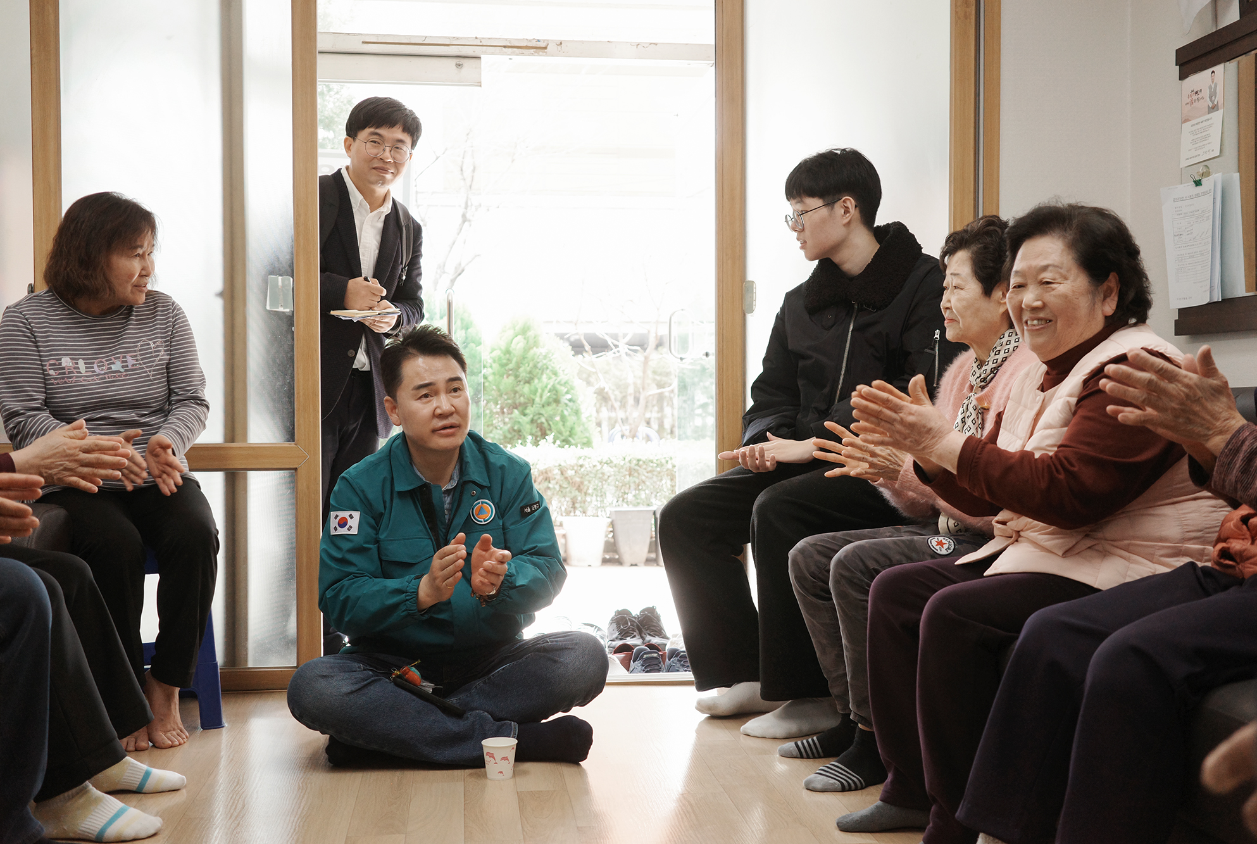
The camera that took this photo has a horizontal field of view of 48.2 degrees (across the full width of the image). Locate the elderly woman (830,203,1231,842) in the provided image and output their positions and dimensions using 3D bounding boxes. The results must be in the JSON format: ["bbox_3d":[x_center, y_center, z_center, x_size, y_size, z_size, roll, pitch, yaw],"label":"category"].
[{"bbox_3d":[0.695,0.164,2.297,0.660,1.060,0.520,-1,1,-20],"label":"elderly woman"}]

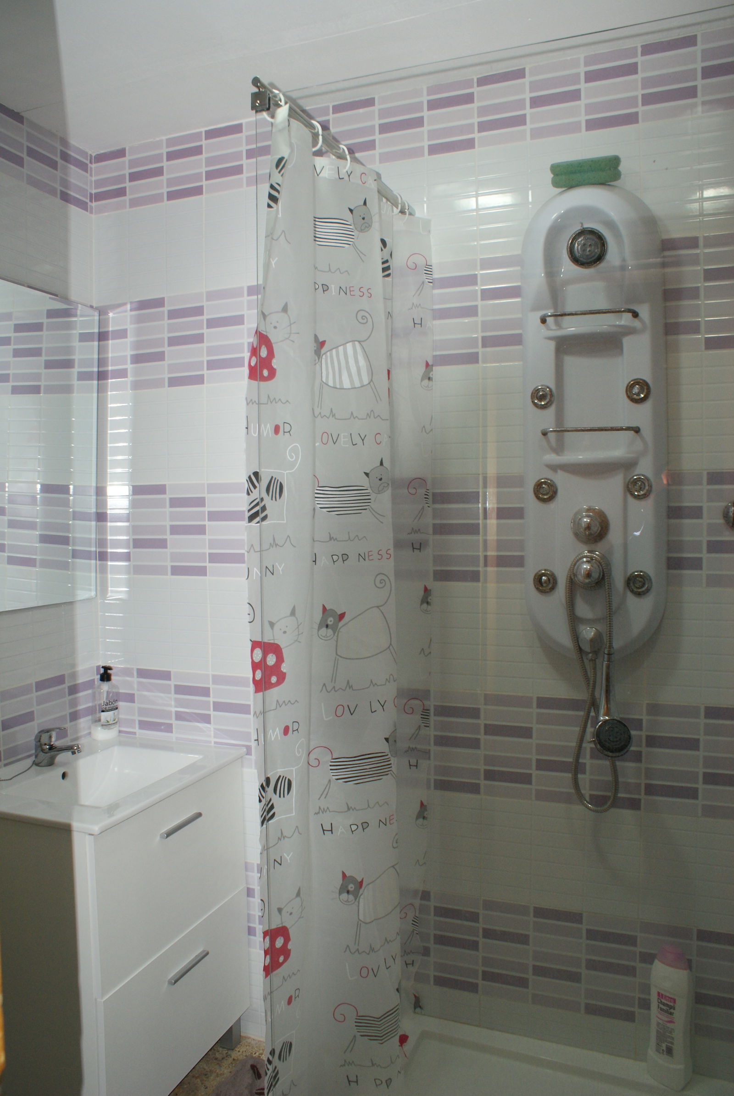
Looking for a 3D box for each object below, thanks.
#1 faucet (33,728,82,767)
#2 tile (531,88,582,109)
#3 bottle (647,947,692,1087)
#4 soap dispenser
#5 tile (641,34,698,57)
[{"bbox_3d":[-0.746,0.480,1.990,0.143,0.098,0.050,0,2,21],"label":"faucet"},{"bbox_3d":[0.415,-0.991,1.813,0.114,0.026,0.008,0,2,21],"label":"tile"},{"bbox_3d":[0.654,1.002,1.773,0.086,0.305,0.058,2,3,43],"label":"bottle"},{"bbox_3d":[-0.721,0.420,2.252,0.072,0.201,0.072,2,3,44],"label":"soap dispenser"},{"bbox_3d":[0.636,-1.058,1.733,0.114,0.026,0.008,0,2,21],"label":"tile"}]

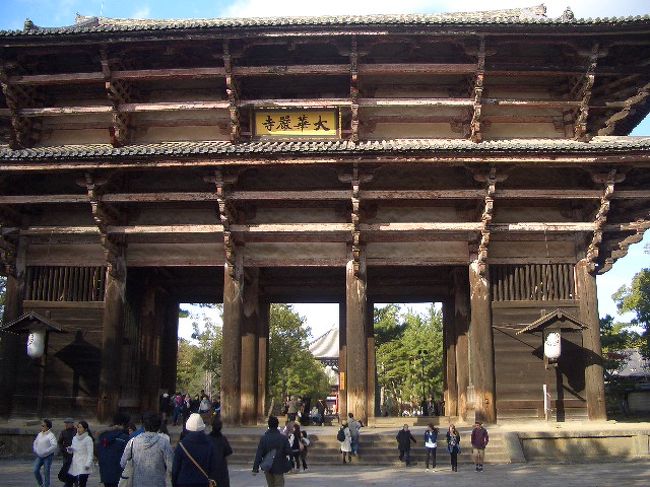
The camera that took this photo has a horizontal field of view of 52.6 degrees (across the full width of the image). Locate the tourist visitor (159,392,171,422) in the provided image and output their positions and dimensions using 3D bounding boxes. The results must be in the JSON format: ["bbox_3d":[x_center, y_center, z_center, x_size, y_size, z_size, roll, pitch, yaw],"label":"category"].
[{"bbox_3d":[-8.917,9.139,36.500,0.500,1.630,0.360,0,-14,2],"label":"tourist visitor"}]

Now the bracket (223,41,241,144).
[{"bbox_3d":[-4.435,-7.124,31.219,0.500,3.600,3.800,0,-13,1],"label":"bracket"}]

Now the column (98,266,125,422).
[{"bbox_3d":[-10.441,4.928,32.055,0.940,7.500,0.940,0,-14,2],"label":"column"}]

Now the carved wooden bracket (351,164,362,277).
[{"bbox_3d":[1.471,-0.921,30.410,0.500,4.400,4.400,0,-14,2],"label":"carved wooden bracket"}]

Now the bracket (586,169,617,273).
[{"bbox_3d":[12.657,-0.892,30.034,0.500,3.900,4.250,0,-15,2],"label":"bracket"}]

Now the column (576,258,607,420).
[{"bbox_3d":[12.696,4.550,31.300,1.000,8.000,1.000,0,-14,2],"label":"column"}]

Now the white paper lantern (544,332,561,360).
[{"bbox_3d":[10.331,4.655,29.835,0.750,1.200,0.750,0,-14,2],"label":"white paper lantern"}]

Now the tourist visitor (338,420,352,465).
[{"bbox_3d":[0.771,7.481,24.700,0.480,1.580,0.470,12,-18,-39],"label":"tourist visitor"}]

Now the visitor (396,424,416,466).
[{"bbox_3d":[3.101,7.686,25.000,0.660,1.600,0.420,-1,-12,3],"label":"visitor"}]

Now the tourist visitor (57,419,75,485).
[{"bbox_3d":[-6.217,5.074,15.800,0.400,1.700,0.520,8,-16,-29],"label":"tourist visitor"}]

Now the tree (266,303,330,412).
[{"bbox_3d":[-3.161,10.569,62.000,7.000,10.500,6.500,0,-14,2],"label":"tree"}]

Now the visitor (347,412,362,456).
[{"bbox_3d":[1.136,7.355,25.300,0.500,1.650,0.480,-13,-19,43],"label":"visitor"}]

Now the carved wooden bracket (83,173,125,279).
[{"bbox_3d":[-10.435,-0.745,30.714,0.500,4.400,4.400,0,-14,2],"label":"carved wooden bracket"}]

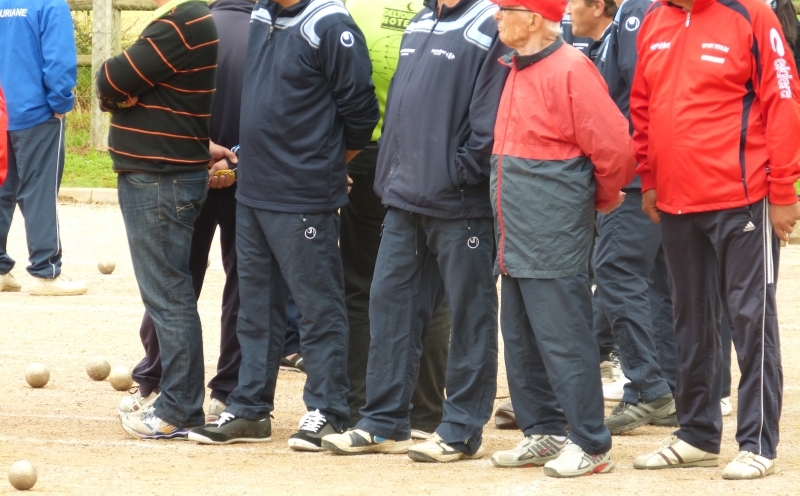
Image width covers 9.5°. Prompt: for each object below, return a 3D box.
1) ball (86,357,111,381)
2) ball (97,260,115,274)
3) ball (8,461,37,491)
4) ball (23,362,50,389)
[{"bbox_3d":[-1.143,0.461,18.350,0.092,0.092,0.092,0,4,0],"label":"ball"},{"bbox_3d":[-1.506,0.091,24.800,0.092,0.092,0.092,0,4,0],"label":"ball"},{"bbox_3d":[-1.165,0.705,14.950,0.092,0.092,0.092,0,4,0],"label":"ball"},{"bbox_3d":[-1.365,0.482,18.200,0.092,0.092,0.092,0,4,0],"label":"ball"}]

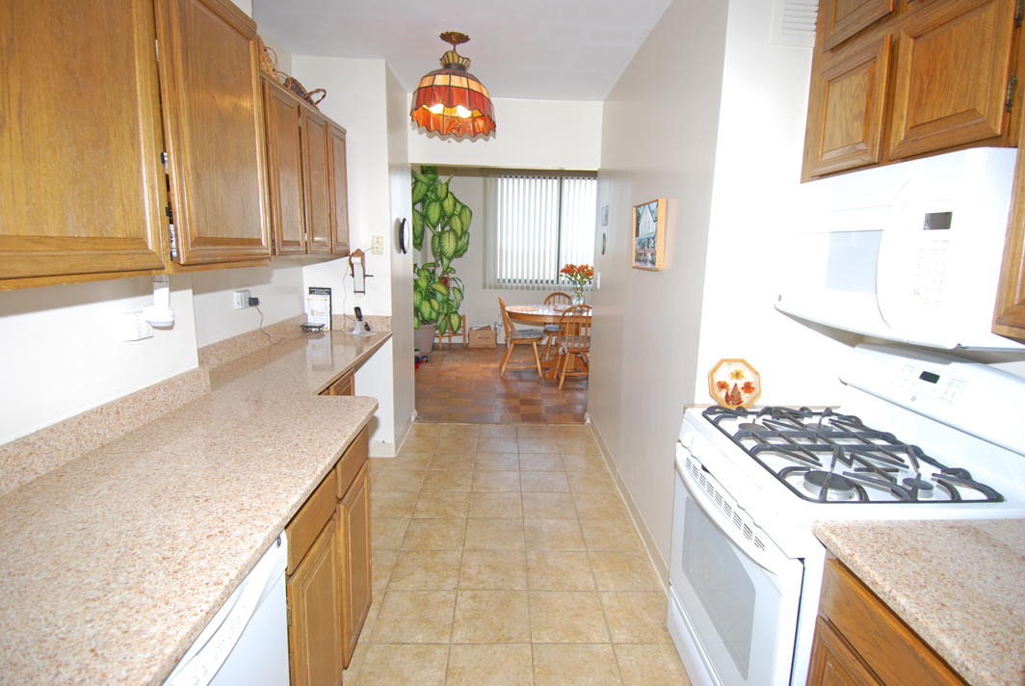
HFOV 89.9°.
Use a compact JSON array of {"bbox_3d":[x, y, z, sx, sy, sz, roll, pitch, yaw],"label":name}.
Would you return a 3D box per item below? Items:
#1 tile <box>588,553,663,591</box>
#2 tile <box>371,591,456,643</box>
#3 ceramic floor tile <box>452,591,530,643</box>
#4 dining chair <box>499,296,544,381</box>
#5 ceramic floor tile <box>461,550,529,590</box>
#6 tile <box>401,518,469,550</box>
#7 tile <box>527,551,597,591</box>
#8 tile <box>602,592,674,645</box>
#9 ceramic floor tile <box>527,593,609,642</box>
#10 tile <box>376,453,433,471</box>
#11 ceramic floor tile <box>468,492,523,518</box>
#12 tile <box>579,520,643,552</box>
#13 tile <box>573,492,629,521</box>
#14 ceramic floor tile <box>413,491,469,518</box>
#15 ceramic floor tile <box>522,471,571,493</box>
[{"bbox_3d":[0.527,1.062,2.390,0.301,0.010,0.296,1,11,-1],"label":"tile"},{"bbox_3d":[-0.388,1.107,2.076,0.303,0.010,0.300,1,11,-1],"label":"tile"},{"bbox_3d":[-0.085,1.115,2.093,0.305,0.010,0.305,0,10,-1],"label":"ceramic floor tile"},{"bbox_3d":[0.119,-0.089,6.145,0.540,0.925,0.450,0,10,-6],"label":"dining chair"},{"bbox_3d":[-0.086,1.056,2.380,0.301,0.010,0.296,1,11,-1],"label":"ceramic floor tile"},{"bbox_3d":[-0.397,0.997,2.668,0.301,0.010,0.296,1,11,-1],"label":"tile"},{"bbox_3d":[0.220,1.057,2.381,0.303,0.010,0.300,1,11,-1],"label":"tile"},{"bbox_3d":[0.530,1.116,2.092,0.303,0.010,0.300,1,11,-1],"label":"tile"},{"bbox_3d":[0.225,1.115,2.091,0.301,0.010,0.296,1,11,-1],"label":"ceramic floor tile"},{"bbox_3d":[-0.726,0.835,3.600,0.305,0.010,0.305,0,10,-1],"label":"tile"},{"bbox_3d":[-0.096,0.942,2.964,0.303,0.010,0.300,1,11,-1],"label":"ceramic floor tile"},{"bbox_3d":[0.522,1.010,2.711,0.305,0.010,0.305,0,10,-1],"label":"tile"},{"bbox_3d":[0.516,0.948,2.975,0.303,0.010,0.300,1,11,-1],"label":"tile"},{"bbox_3d":[-0.408,0.948,2.998,0.305,0.010,0.305,0,10,-1],"label":"ceramic floor tile"},{"bbox_3d":[0.206,0.889,3.263,0.303,0.010,0.300,1,11,-1],"label":"ceramic floor tile"}]

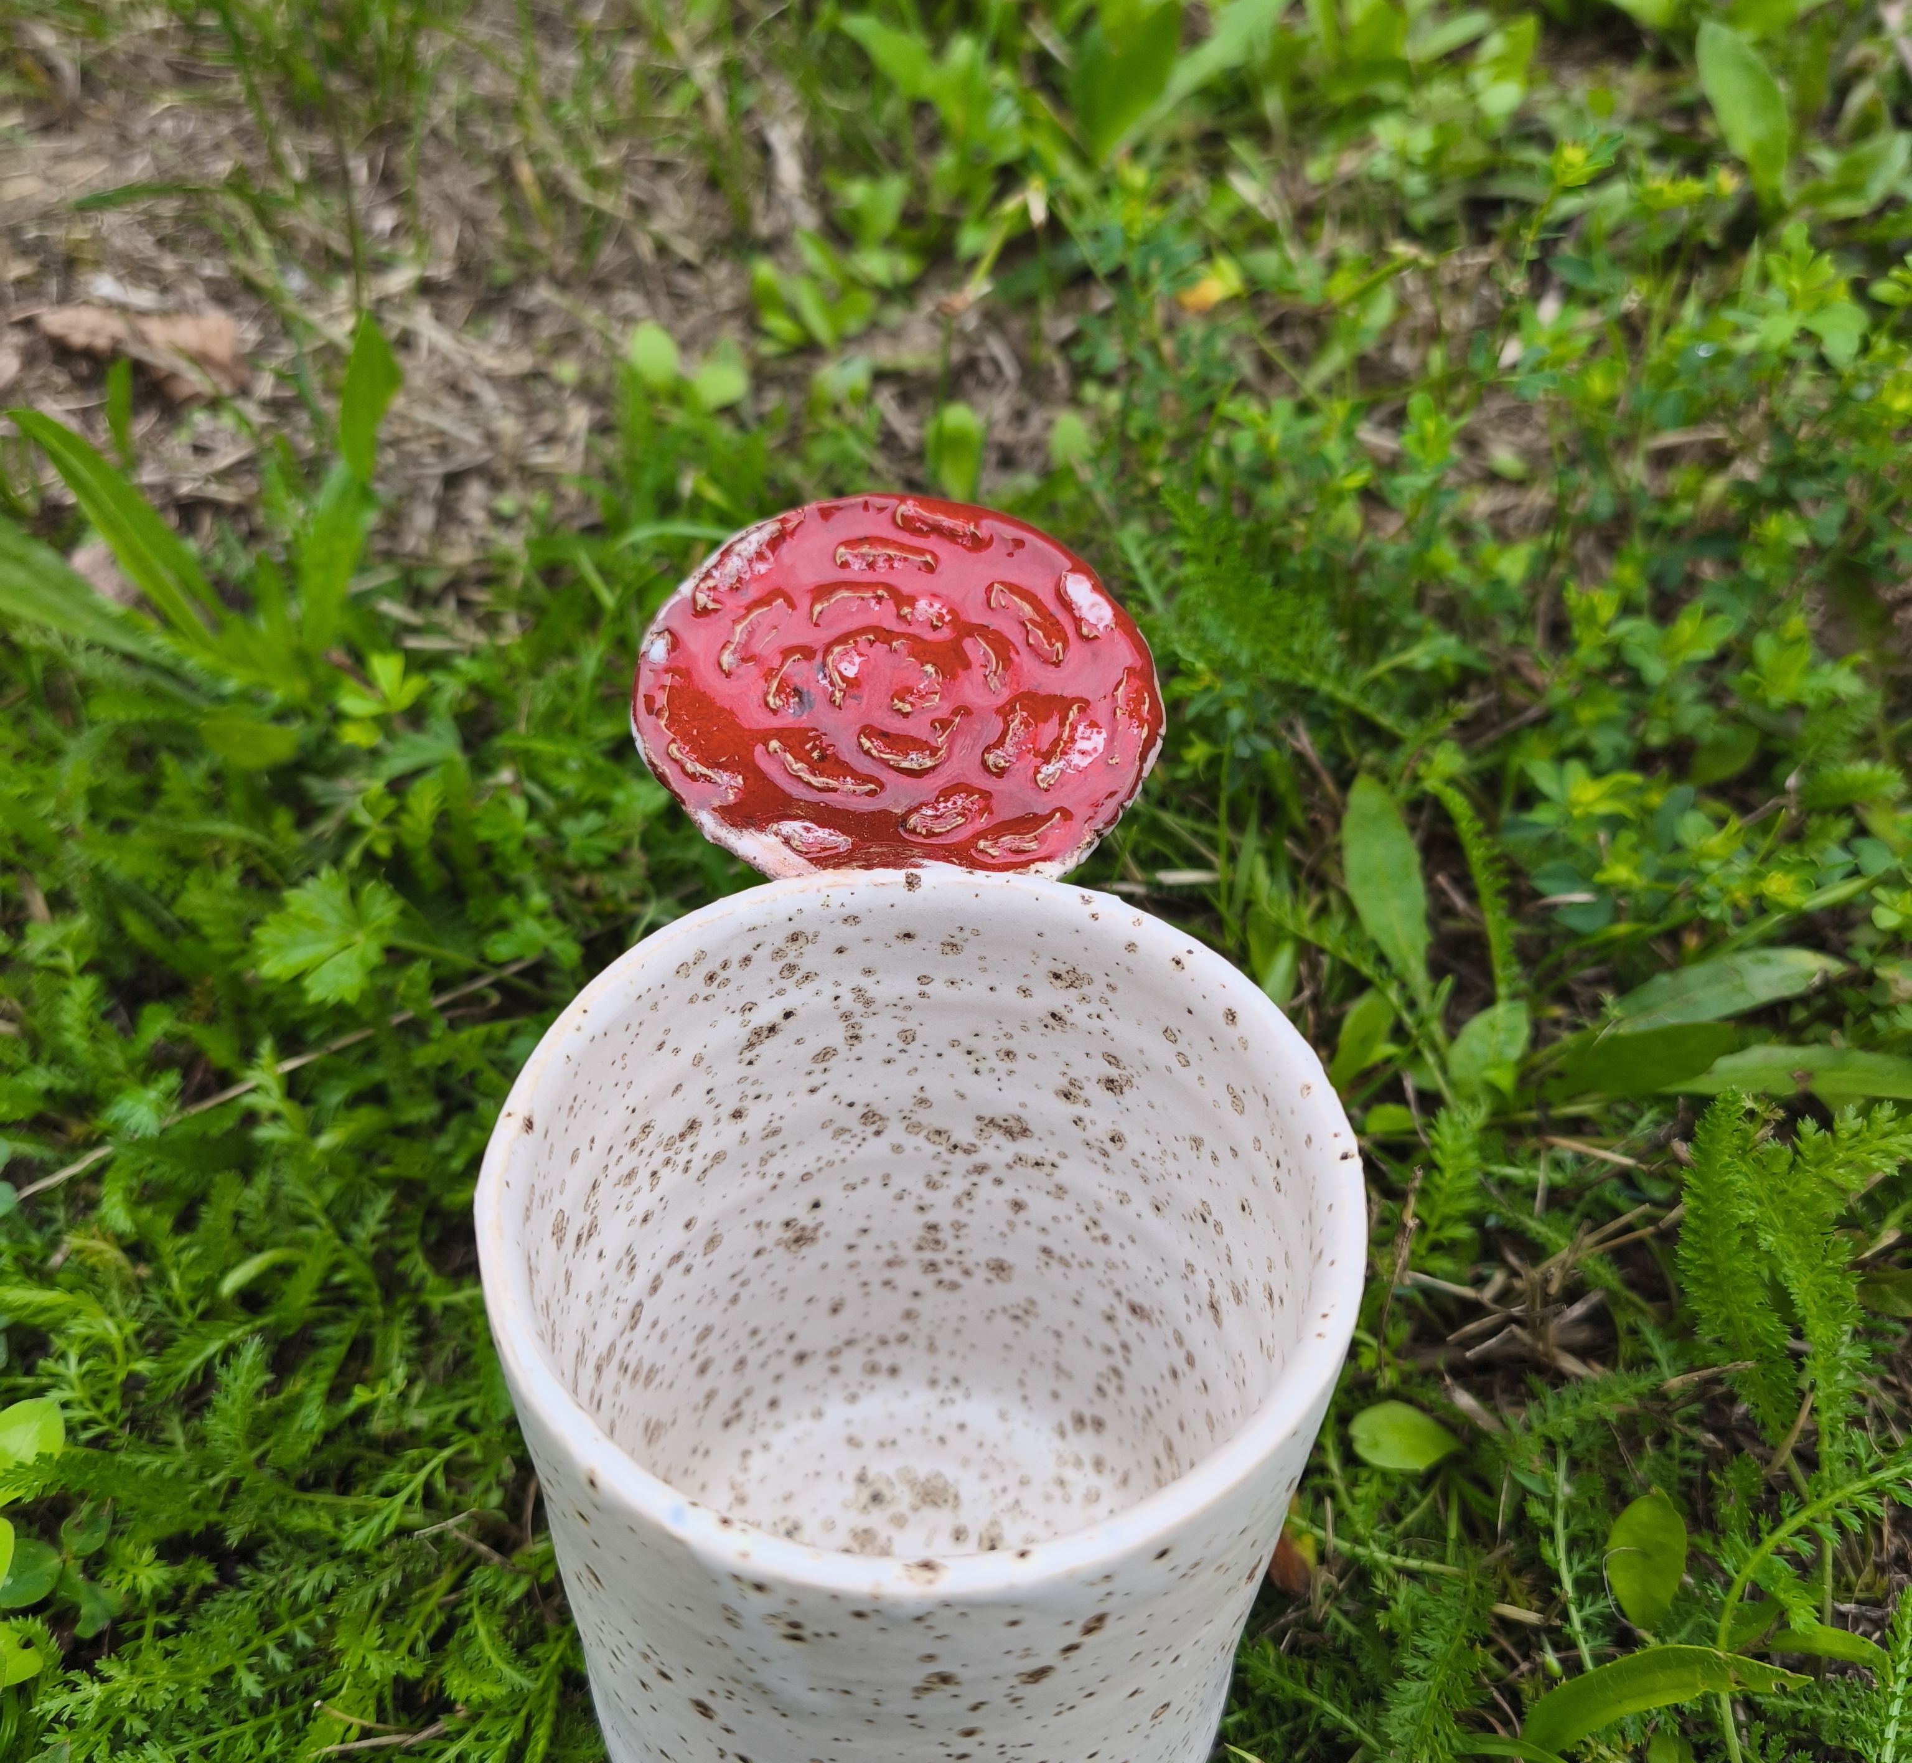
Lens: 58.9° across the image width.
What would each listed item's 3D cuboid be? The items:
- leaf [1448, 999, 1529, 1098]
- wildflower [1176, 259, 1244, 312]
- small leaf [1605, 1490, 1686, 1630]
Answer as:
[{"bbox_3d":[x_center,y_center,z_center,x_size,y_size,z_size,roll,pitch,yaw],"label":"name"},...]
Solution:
[{"bbox_3d":[0.086,0.027,0.271,0.014,0.004,0.019,29,87,20],"label":"leaf"},{"bbox_3d":[0.070,-0.165,0.470,0.018,0.012,0.013,1,41,0],"label":"wildflower"},{"bbox_3d":[0.094,0.092,0.230,0.011,0.005,0.019,3,41,2],"label":"small leaf"}]

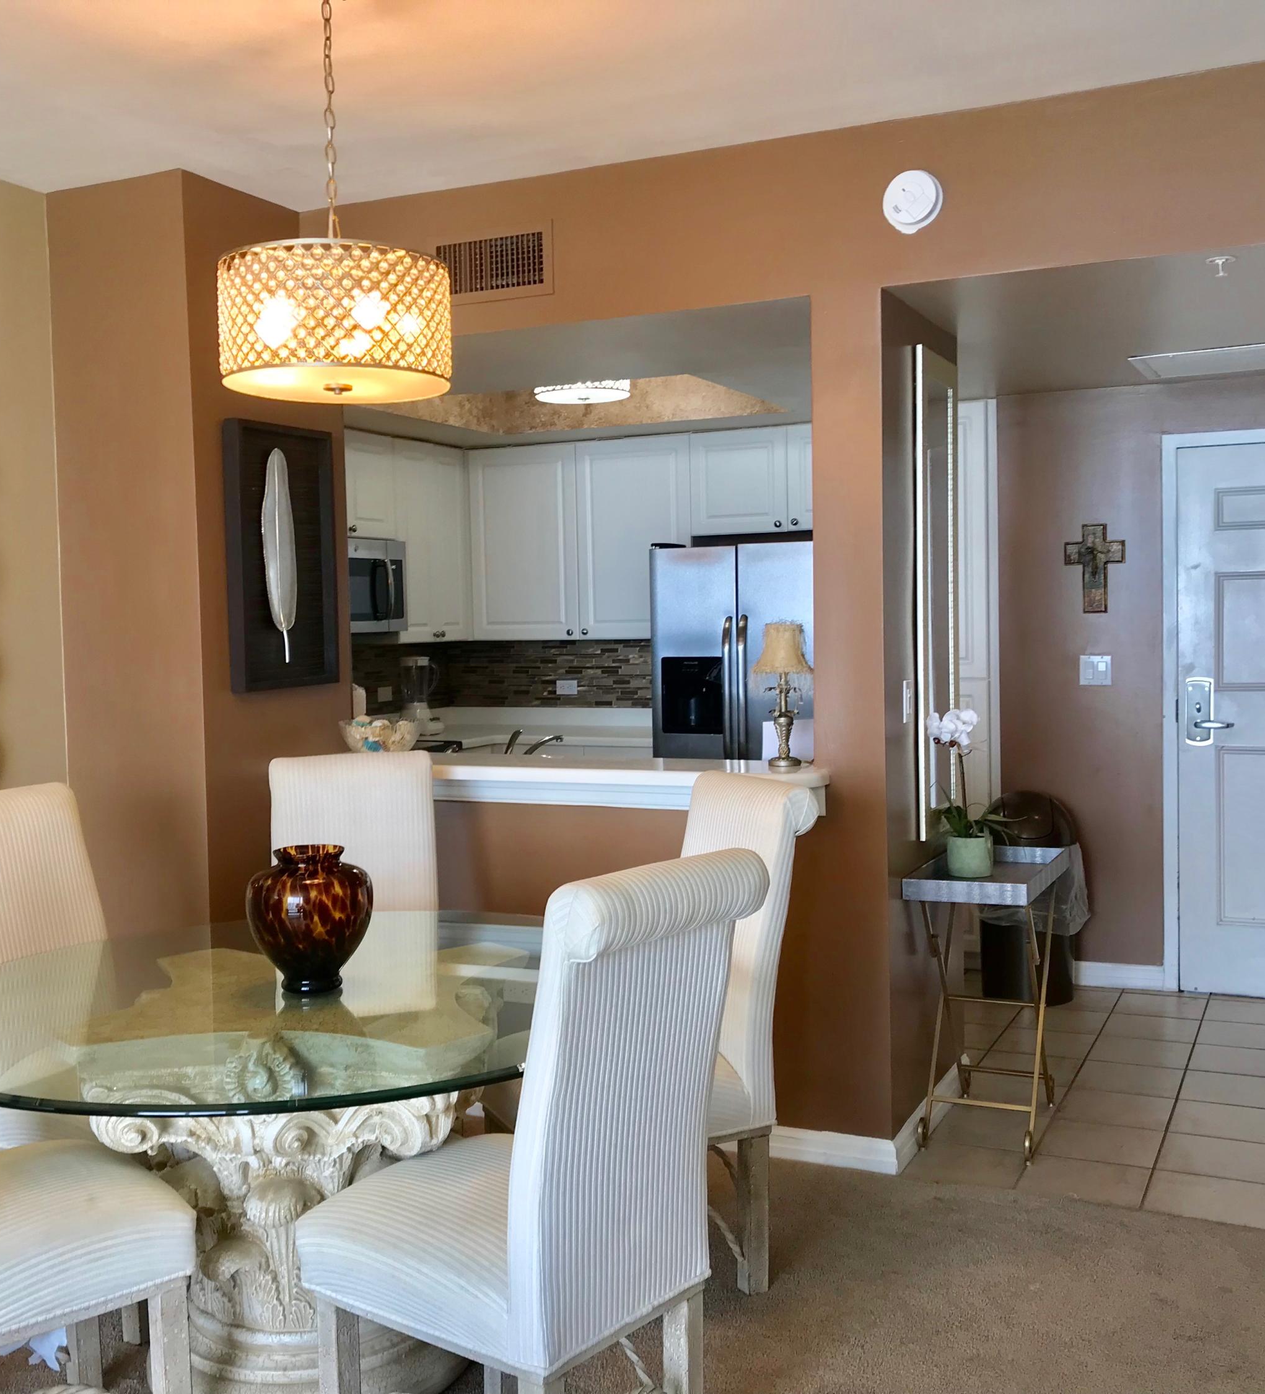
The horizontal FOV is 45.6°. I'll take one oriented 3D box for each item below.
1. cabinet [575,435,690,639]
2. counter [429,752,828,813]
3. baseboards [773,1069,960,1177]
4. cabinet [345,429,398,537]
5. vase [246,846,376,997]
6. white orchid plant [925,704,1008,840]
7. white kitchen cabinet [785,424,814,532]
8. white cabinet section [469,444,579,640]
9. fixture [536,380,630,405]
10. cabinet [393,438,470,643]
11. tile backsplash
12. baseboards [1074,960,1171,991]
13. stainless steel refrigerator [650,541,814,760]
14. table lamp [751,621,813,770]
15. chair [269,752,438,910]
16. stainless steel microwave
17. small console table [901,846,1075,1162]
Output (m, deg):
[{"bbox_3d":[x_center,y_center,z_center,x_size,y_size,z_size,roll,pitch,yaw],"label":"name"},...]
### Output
[{"bbox_3d":[0.075,-0.729,6.946,0.572,0.907,0.330,1,4,25],"label":"cabinet"},{"bbox_3d":[-0.210,0.236,4.138,1.540,0.115,0.340,1,4,25],"label":"counter"},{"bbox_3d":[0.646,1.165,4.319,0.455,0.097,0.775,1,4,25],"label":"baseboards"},{"bbox_3d":[-1.358,-0.909,6.401,0.330,0.450,0.760,0,4,25],"label":"cabinet"},{"bbox_3d":[-0.631,0.434,2.942,0.250,0.278,0.250,-1,3,0],"label":"vase"},{"bbox_3d":[0.922,0.222,4.142,0.200,0.400,0.200,0,4,25],"label":"white orchid plant"},{"bbox_3d":[0.948,-0.952,6.518,0.457,0.448,0.330,1,4,25],"label":"white kitchen cabinet"},{"bbox_3d":[-0.446,-0.734,7.249,0.591,0.912,0.330,0,4,25],"label":"white cabinet section"},{"bbox_3d":[-0.194,-1.284,5.873,0.390,0.210,0.390,0,4,25],"label":"fixture"},{"bbox_3d":[-1.052,-0.709,6.954,0.330,0.897,0.620,1,4,25],"label":"cabinet"},{"bbox_3d":[-0.539,-0.087,7.009,1.260,0.335,0.810,1,4,25],"label":"tile backsplash"},{"bbox_3d":[1.818,1.058,5.705,0.360,0.097,0.020,1,4,25],"label":"baseboards"},{"bbox_3d":[0.664,0.214,6.521,0.910,1.760,0.800,0,4,25],"label":"stainless steel refrigerator"},{"bbox_3d":[0.399,-0.011,3.974,0.175,0.378,0.175,-1,3,0],"label":"table lamp"},{"bbox_3d":[-0.729,0.725,3.927,0.450,1.090,0.660,-2,3,-7],"label":"chair"},{"bbox_3d":[-1.321,-0.479,6.412,0.390,0.420,0.760,0,4,25],"label":"stainless steel microwave"},{"bbox_3d":[1.008,0.835,4.214,0.320,0.752,0.660,1,4,25],"label":"small console table"}]

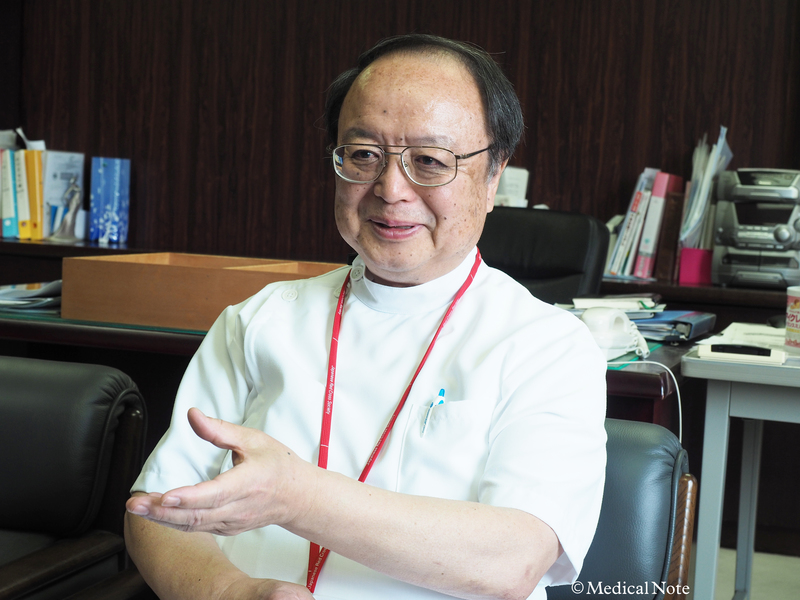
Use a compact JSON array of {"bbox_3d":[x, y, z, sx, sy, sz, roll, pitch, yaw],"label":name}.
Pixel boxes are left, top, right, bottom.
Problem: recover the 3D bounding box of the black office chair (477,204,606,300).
[{"bbox_3d":[0.170,0.295,3.250,0.640,1.040,0.660,4,4,22],"label":"black office chair"}]

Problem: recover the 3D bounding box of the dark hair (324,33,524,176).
[{"bbox_3d":[0.028,-0.189,1.435,0.185,0.175,0.195,5,11,21],"label":"dark hair"}]

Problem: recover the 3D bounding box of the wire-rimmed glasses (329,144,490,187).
[{"bbox_3d":[0.021,-0.141,1.371,0.140,0.045,0.140,5,13,22],"label":"wire-rimmed glasses"}]

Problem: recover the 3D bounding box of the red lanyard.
[{"bbox_3d":[-0.017,0.122,1.372,0.150,0.360,0.225,5,4,27],"label":"red lanyard"}]

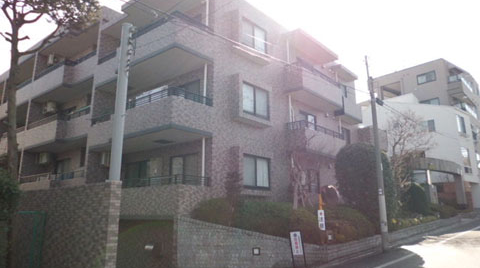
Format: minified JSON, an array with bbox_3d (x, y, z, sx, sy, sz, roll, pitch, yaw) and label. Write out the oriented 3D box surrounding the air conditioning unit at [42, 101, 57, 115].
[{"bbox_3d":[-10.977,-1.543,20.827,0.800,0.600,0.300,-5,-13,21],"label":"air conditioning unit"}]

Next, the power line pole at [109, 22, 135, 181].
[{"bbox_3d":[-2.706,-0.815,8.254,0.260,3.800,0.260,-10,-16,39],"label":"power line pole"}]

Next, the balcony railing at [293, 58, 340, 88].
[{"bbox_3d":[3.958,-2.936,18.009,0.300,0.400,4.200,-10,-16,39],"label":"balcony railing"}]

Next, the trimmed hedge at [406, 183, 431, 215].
[{"bbox_3d":[12.725,4.634,25.700,1.650,2.250,1.650,-10,-16,39],"label":"trimmed hedge"}]

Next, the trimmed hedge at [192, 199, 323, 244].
[{"bbox_3d":[0.920,3.313,13.538,5.900,1.500,1.300,11,-16,-42],"label":"trimmed hedge"}]

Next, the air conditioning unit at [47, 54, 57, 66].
[{"bbox_3d":[-11.055,-4.422,21.484,0.320,0.600,0.780,-10,-16,39],"label":"air conditioning unit"}]

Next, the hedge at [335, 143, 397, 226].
[{"bbox_3d":[5.873,2.410,16.871,2.300,3.800,2.500,-10,-16,39],"label":"hedge"}]

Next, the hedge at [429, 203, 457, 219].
[{"bbox_3d":[13.269,5.008,23.506,2.200,0.950,1.000,12,-17,-43],"label":"hedge"}]

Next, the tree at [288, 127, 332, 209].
[{"bbox_3d":[2.763,1.389,14.203,1.400,3.300,1.500,0,-12,0],"label":"tree"}]

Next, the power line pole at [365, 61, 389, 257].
[{"bbox_3d":[5.385,0.566,14.257,0.300,7.900,0.300,-10,-16,39],"label":"power line pole"}]

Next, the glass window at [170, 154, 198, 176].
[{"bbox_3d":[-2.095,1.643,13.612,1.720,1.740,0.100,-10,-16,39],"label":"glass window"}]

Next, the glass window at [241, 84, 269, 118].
[{"bbox_3d":[0.700,-1.322,14.698,0.100,1.220,1.680,-10,-16,39],"label":"glass window"}]

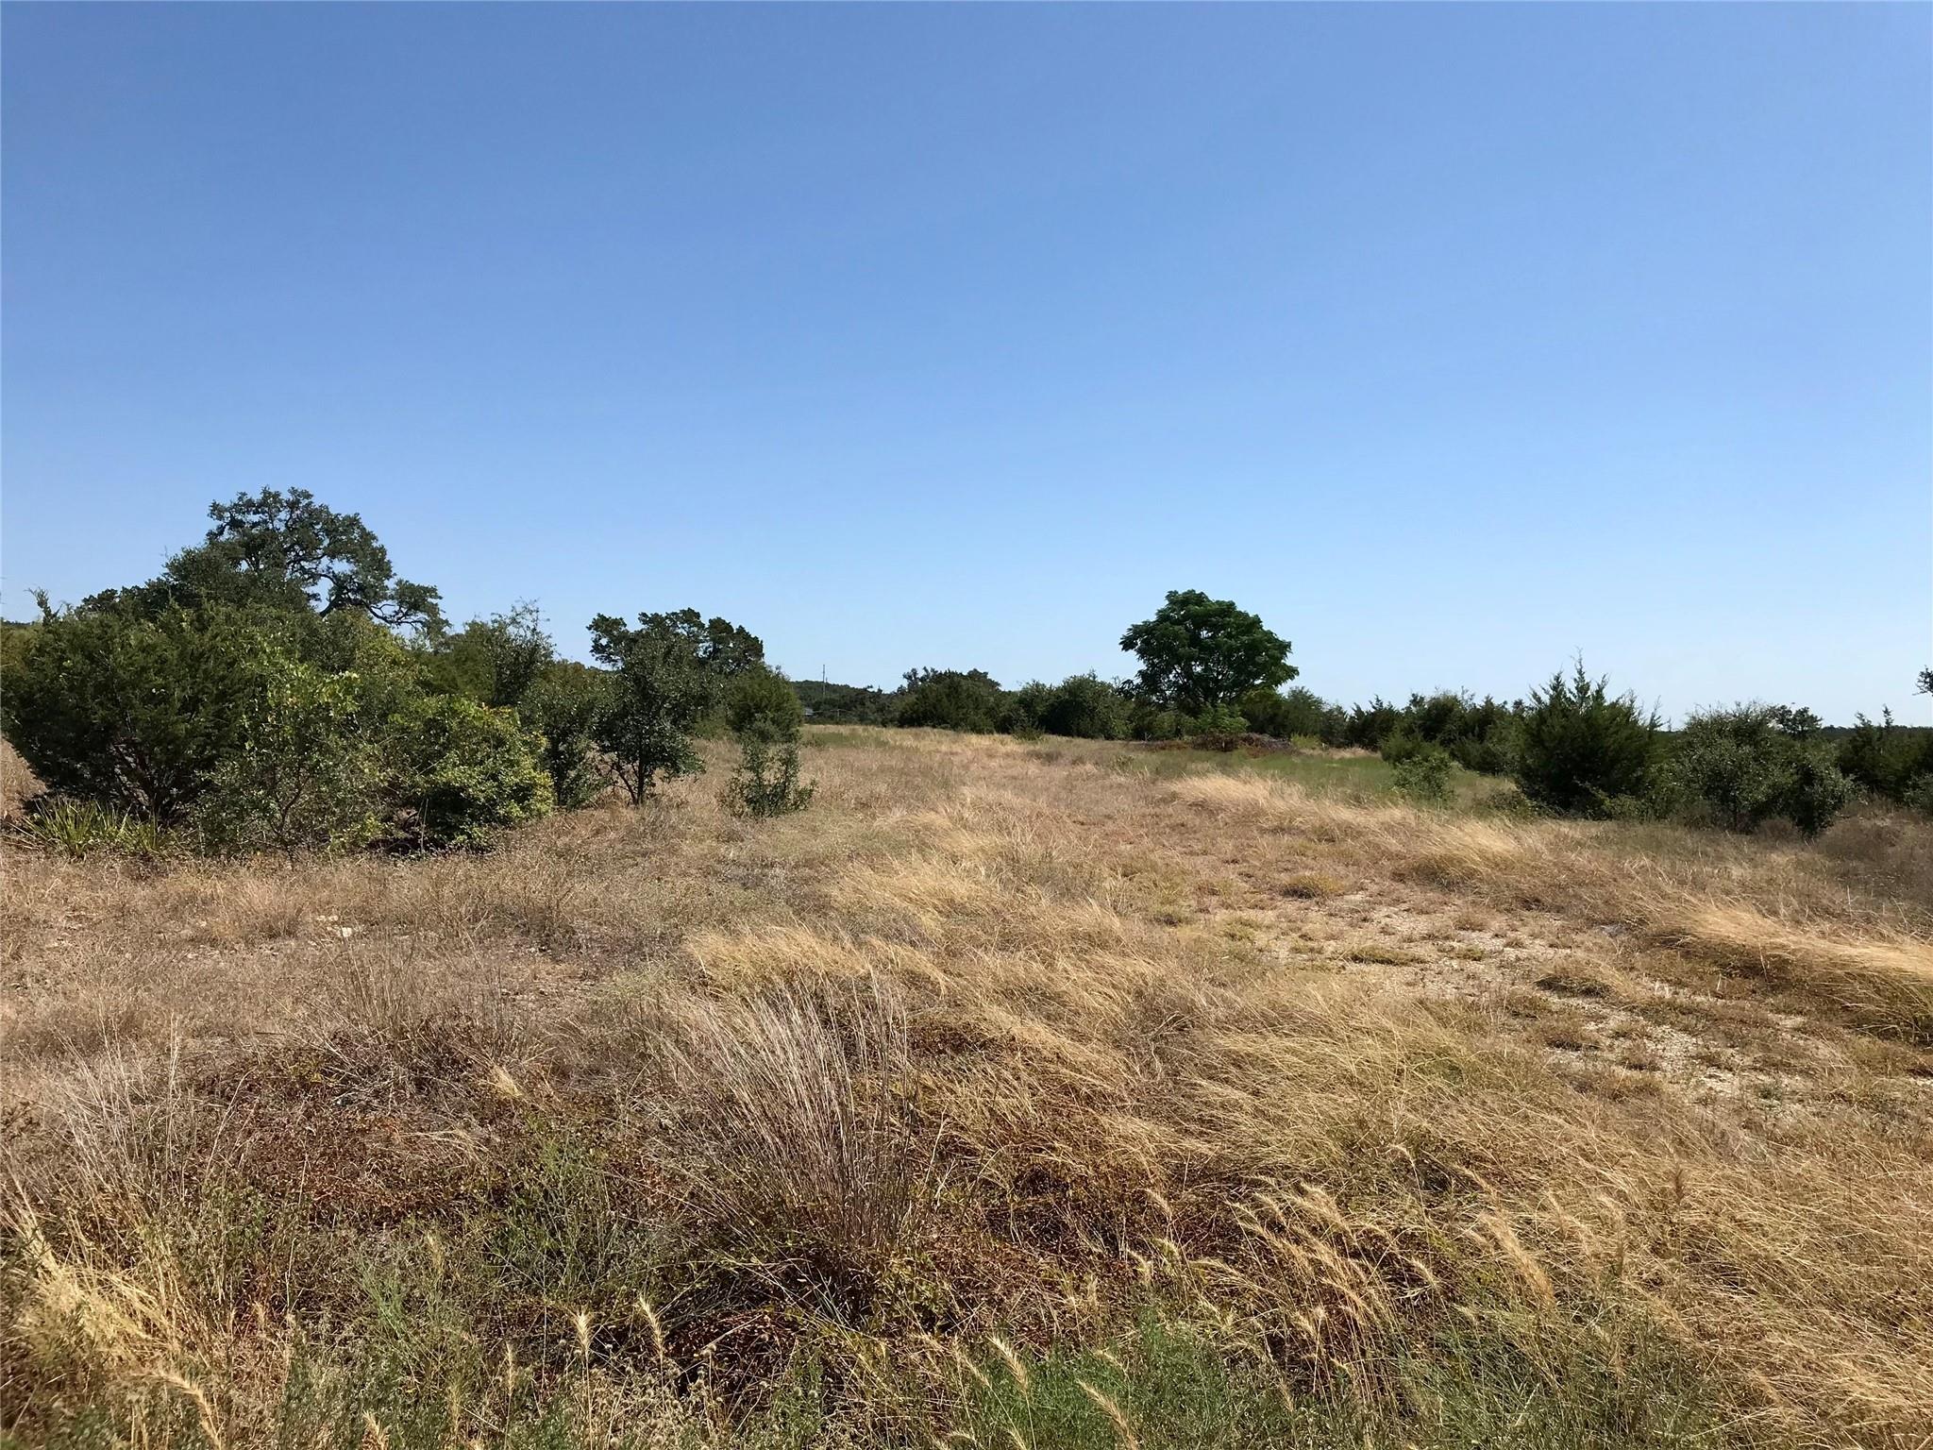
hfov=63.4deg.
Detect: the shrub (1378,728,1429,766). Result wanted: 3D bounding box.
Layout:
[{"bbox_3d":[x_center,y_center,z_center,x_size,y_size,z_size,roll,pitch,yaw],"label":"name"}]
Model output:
[{"bbox_3d":[10.452,0.572,37.000,1.430,0.960,1.360,0,0,0],"label":"shrub"}]

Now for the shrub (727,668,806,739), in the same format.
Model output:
[{"bbox_3d":[-5.759,-0.565,45.000,2.210,2.020,2.200,0,0,0],"label":"shrub"}]

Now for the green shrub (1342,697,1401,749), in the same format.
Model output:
[{"bbox_3d":[12.188,-0.023,47.000,1.820,1.630,1.820,0,0,0],"label":"green shrub"}]

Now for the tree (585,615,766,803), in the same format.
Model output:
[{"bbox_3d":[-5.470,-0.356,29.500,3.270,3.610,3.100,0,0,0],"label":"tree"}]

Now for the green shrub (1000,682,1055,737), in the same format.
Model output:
[{"bbox_3d":[2.347,-0.579,60.000,2.040,2.120,2.100,0,0,0],"label":"green shrub"}]

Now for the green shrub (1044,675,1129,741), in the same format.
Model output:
[{"bbox_3d":[4.578,-0.695,60.000,3.420,2.490,3.080,0,0,0],"label":"green shrub"}]

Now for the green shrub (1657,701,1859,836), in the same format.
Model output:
[{"bbox_3d":[11.870,0.692,23.500,2.870,1.980,2.600,0,0,0],"label":"green shrub"}]

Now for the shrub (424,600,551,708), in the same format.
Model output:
[{"bbox_3d":[-8.279,-0.469,27.000,2.290,3.310,2.290,0,0,0],"label":"shrub"}]

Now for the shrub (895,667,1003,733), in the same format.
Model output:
[{"bbox_3d":[-0.722,-1.067,65.000,4.430,2.670,4.000,0,0,0],"label":"shrub"}]

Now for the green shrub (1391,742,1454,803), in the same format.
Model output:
[{"bbox_3d":[9.057,0.943,31.000,1.230,1.190,1.200,0,0,0],"label":"green shrub"}]

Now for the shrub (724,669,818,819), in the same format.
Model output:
[{"bbox_3d":[-2.877,0.278,23.000,1.330,2.180,1.400,0,0,0],"label":"shrub"}]

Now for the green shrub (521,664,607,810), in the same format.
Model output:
[{"bbox_3d":[-6.834,0.205,26.500,1.430,2.460,1.500,0,0,0],"label":"green shrub"}]

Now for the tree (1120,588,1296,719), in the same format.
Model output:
[{"bbox_3d":[9.272,-2.347,60.000,6.780,5.680,6.440,0,0,0],"label":"tree"}]

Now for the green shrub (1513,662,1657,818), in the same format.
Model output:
[{"bbox_3d":[9.492,0.232,24.000,2.230,2.390,2.230,0,0,0],"label":"green shrub"}]

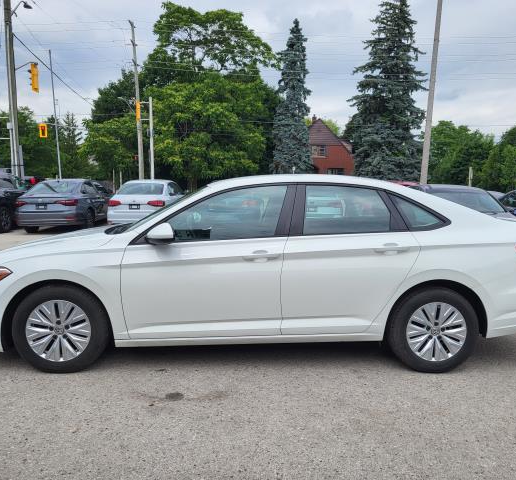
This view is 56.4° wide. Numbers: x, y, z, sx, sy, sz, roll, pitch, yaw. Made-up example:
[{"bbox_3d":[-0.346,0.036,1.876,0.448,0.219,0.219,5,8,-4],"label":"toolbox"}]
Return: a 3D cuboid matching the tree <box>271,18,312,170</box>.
[{"bbox_3d":[3.016,-11.482,41.551,3.900,15.520,3.900,1,7,0],"label":"tree"}]

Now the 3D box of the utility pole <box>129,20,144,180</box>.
[{"bbox_3d":[-6.695,-6.770,26.598,0.360,10.314,0.360,-4,6,-2],"label":"utility pole"}]

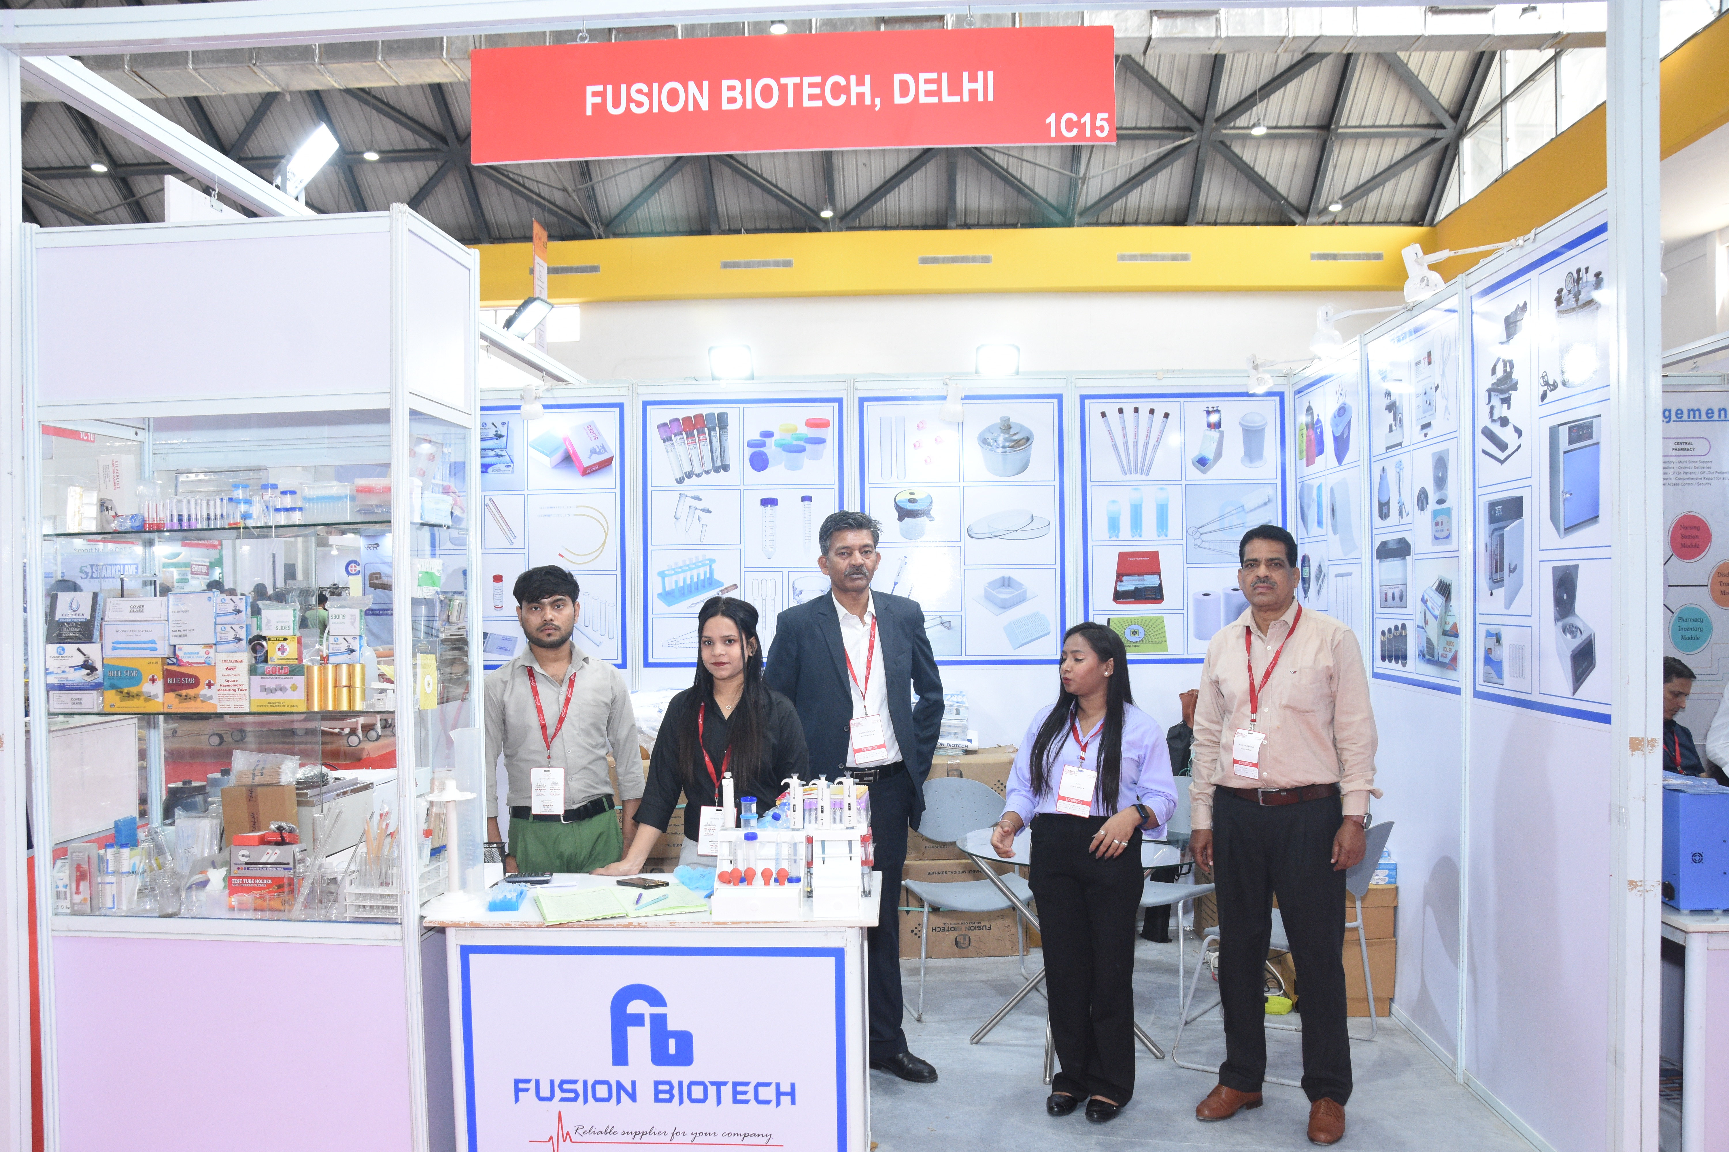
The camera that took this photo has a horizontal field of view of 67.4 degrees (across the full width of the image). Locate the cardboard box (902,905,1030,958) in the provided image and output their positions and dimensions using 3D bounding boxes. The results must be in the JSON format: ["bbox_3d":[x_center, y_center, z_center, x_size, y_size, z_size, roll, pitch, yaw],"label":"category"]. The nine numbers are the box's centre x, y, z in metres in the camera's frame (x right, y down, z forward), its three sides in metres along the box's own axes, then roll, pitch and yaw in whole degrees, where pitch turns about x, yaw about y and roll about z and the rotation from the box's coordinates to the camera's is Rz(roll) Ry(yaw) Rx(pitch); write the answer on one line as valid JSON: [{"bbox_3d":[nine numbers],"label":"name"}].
[{"bbox_3d":[0.420,1.390,5.580,0.550,0.400,0.420,-1,0,3],"label":"cardboard box"}]

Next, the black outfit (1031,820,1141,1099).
[{"bbox_3d":[0.640,1.100,3.740,0.340,0.860,0.270,-1,0,11],"label":"black outfit"}]

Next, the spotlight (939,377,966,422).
[{"bbox_3d":[0.380,-0.755,5.570,0.110,0.180,0.120,0,30,0],"label":"spotlight"}]

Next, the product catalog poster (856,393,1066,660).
[{"bbox_3d":[0.436,-0.211,5.860,0.920,1.220,0.012,0,0,0],"label":"product catalog poster"}]

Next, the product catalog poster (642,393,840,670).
[{"bbox_3d":[-0.560,-0.207,5.930,0.930,1.235,0.020,-1,0,3],"label":"product catalog poster"}]

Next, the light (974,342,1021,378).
[{"bbox_3d":[0.799,-1.280,7.750,0.280,0.230,0.070,0,23,0],"label":"light"}]

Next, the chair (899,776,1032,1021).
[{"bbox_3d":[0.430,1.185,4.900,0.540,0.790,0.560,-1,0,-14],"label":"chair"}]

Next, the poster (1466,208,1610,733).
[{"bbox_3d":[1.855,-0.250,3.500,0.020,1.240,0.930,-1,0,3],"label":"poster"}]

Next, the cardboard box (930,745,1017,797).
[{"bbox_3d":[0.372,0.965,5.570,0.555,0.390,0.460,0,0,0],"label":"cardboard box"}]

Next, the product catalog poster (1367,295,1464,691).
[{"bbox_3d":[1.900,-0.230,4.420,0.020,1.240,0.930,-1,0,3],"label":"product catalog poster"}]

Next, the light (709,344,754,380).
[{"bbox_3d":[-0.795,-1.264,7.750,0.280,0.230,0.070,0,23,0],"label":"light"}]

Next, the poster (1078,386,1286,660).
[{"bbox_3d":[1.430,-0.237,5.830,0.930,1.235,0.020,-1,0,3],"label":"poster"}]

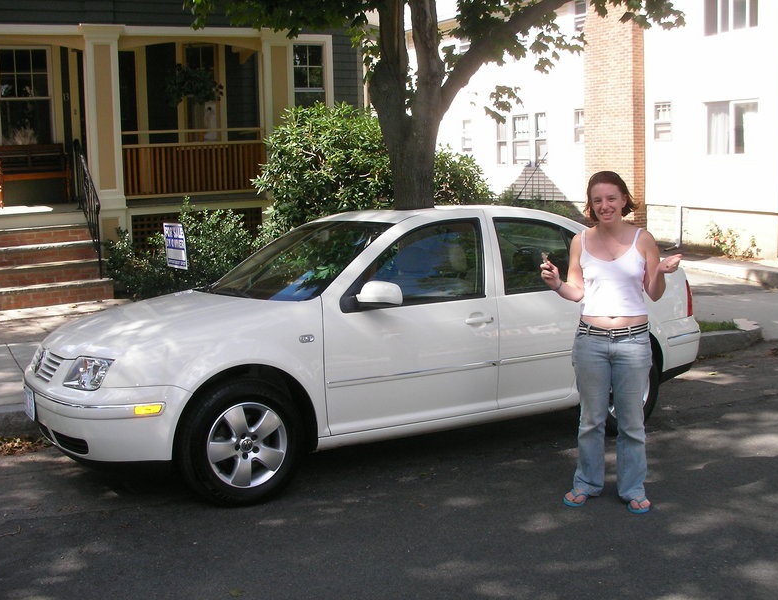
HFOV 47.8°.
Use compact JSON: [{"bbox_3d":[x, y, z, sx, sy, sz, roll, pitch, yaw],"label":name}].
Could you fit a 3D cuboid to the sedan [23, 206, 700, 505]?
[{"bbox_3d":[0.025,0.125,5.636,4.376,1.446,1.735,-5,9,-29],"label":"sedan"}]

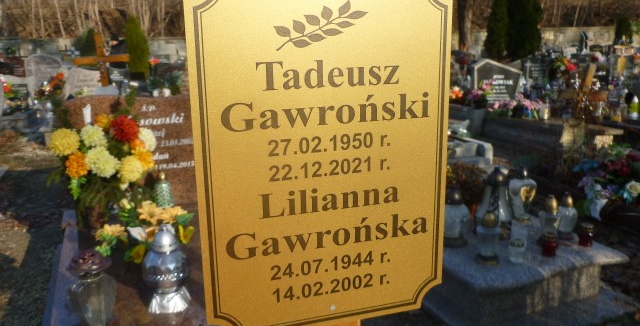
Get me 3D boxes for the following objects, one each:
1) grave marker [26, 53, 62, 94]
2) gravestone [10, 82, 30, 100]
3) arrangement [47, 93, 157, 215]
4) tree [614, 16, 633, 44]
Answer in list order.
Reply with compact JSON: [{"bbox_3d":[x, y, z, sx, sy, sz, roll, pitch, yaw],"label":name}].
[{"bbox_3d":[-4.647,-1.454,8.700,0.570,0.780,0.140,-5,14,-22],"label":"grave marker"},{"bbox_3d":[-4.644,-1.120,8.000,0.340,0.320,0.110,-5,14,-22],"label":"gravestone"},{"bbox_3d":[-1.026,-0.019,2.450,0.482,0.617,0.386,-6,14,-19],"label":"arrangement"},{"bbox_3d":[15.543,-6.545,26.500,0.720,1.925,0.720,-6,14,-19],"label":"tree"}]

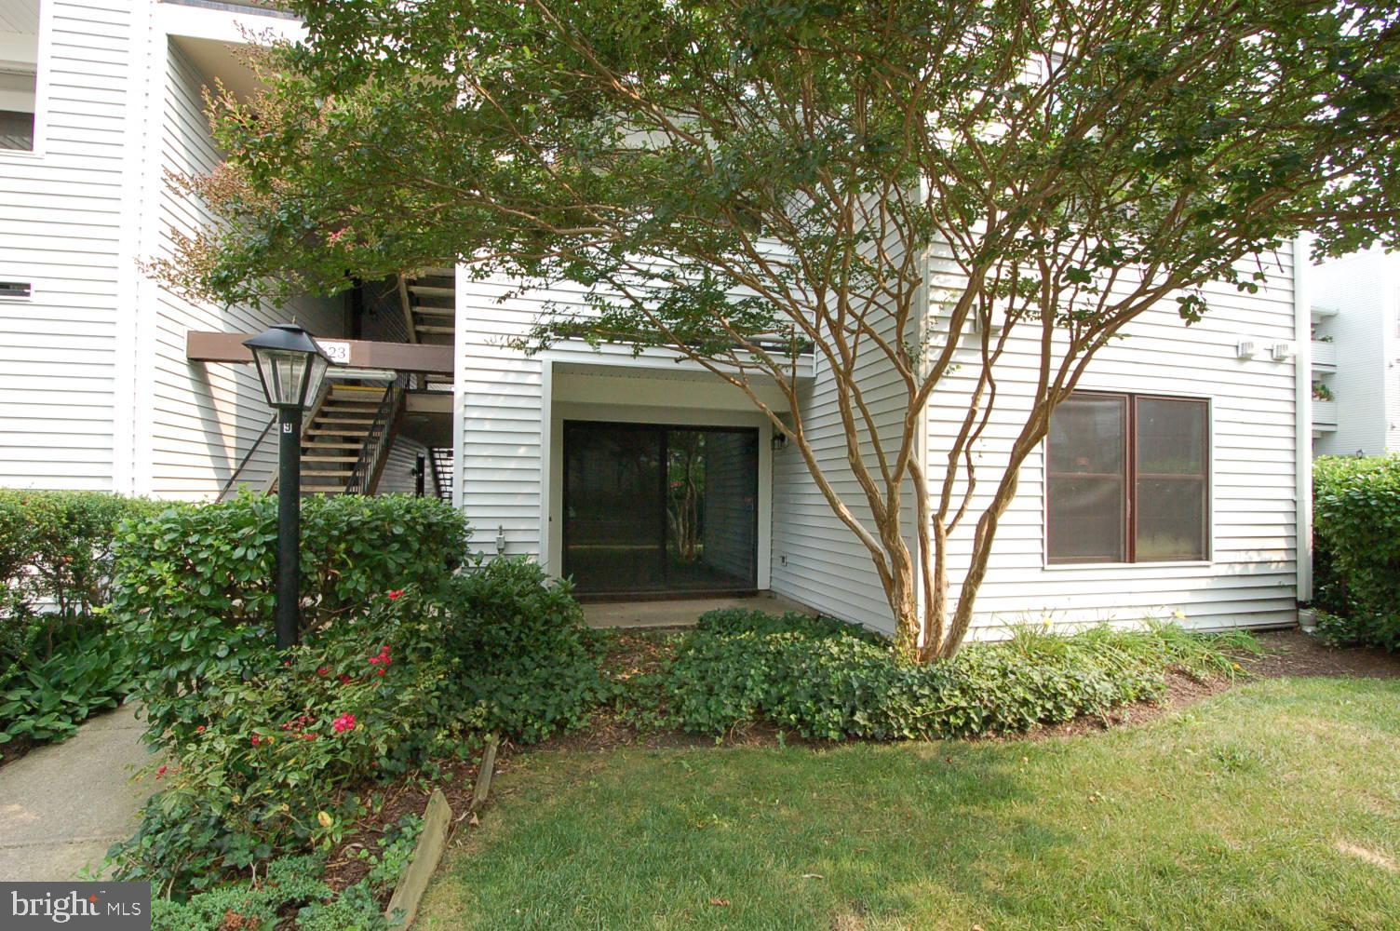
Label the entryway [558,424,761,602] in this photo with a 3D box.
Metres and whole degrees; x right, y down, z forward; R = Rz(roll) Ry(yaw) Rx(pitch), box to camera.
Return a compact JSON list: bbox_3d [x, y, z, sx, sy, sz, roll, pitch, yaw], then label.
[{"bbox_3d":[-0.429,0.516,7.079,2.410,2.050,0.100,1,-3,-14],"label":"entryway"}]

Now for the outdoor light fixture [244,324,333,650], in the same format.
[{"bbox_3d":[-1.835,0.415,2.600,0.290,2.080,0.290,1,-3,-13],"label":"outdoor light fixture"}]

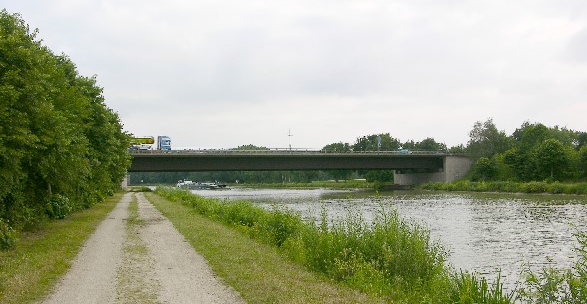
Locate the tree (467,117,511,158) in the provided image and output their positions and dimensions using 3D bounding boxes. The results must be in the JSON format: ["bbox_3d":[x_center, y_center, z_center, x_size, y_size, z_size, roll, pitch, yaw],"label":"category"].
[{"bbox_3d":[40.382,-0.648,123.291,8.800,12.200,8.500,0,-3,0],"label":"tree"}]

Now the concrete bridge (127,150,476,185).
[{"bbox_3d":[-0.722,3.876,120.585,69.000,6.700,23.000,0,-3,-15],"label":"concrete bridge"}]

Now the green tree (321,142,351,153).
[{"bbox_3d":[14.969,3.892,212.282,10.800,14.600,10.200,0,-3,0],"label":"green tree"}]

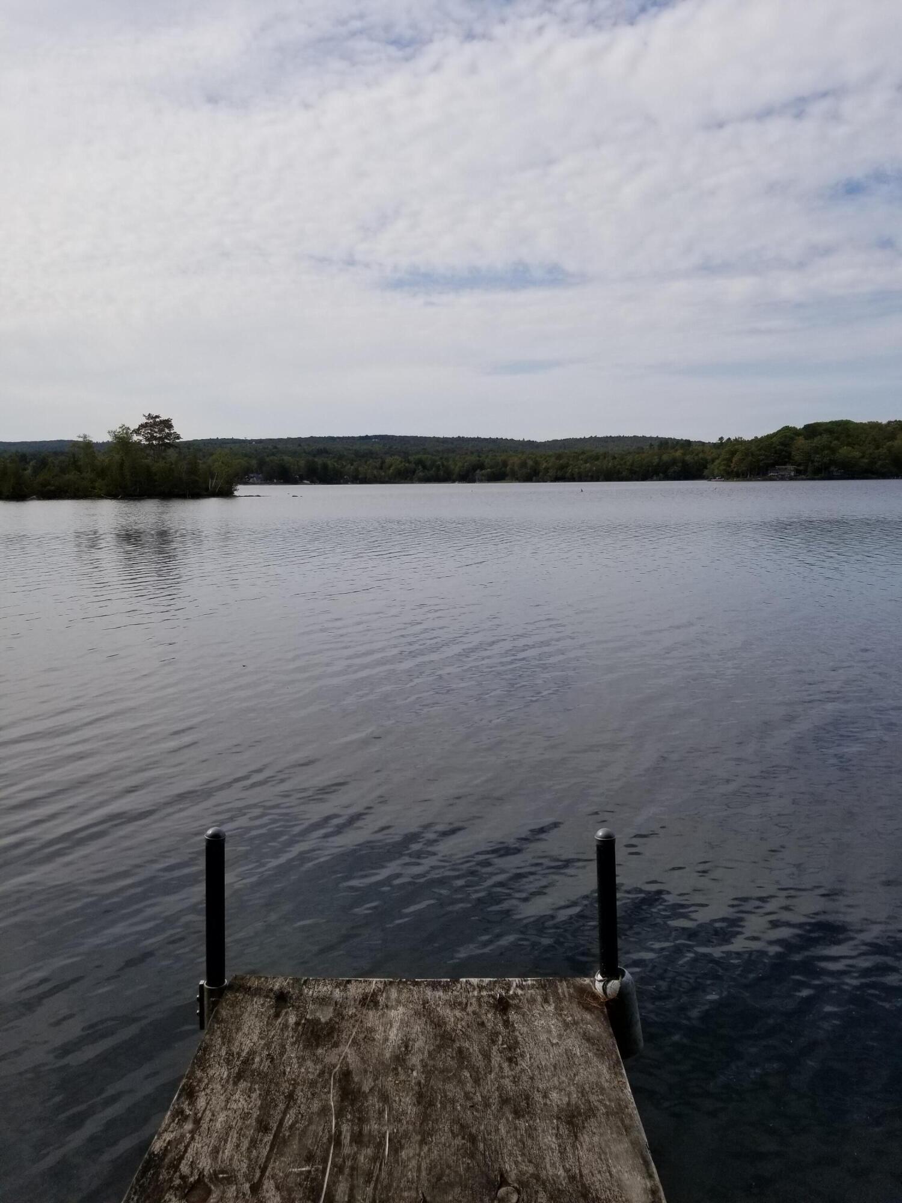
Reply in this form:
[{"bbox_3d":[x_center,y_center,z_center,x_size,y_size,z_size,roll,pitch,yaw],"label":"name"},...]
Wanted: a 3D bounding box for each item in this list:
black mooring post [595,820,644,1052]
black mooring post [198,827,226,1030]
[{"bbox_3d":[0.533,1.085,2.869,0.140,0.795,0.120,-2,8,0],"label":"black mooring post"},{"bbox_3d":[-0.751,1.042,2.863,0.085,0.690,0.085,2,8,0],"label":"black mooring post"}]

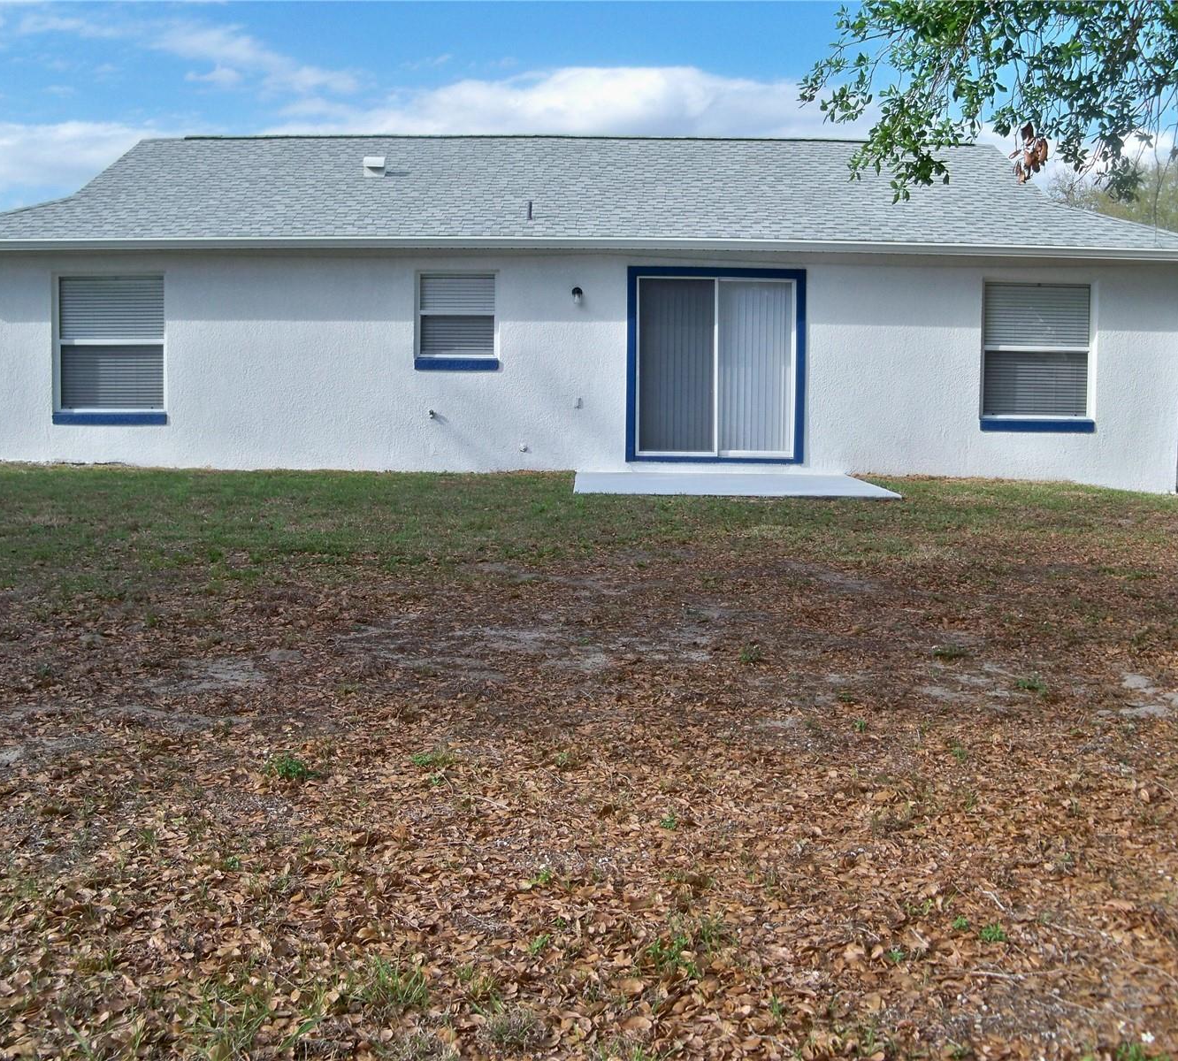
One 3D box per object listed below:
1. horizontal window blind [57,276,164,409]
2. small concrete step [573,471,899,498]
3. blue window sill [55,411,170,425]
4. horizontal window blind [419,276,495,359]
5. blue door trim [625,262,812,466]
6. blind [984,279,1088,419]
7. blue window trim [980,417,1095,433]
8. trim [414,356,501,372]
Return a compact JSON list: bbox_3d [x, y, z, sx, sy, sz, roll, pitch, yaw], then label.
[{"bbox_3d":[-5.396,-2.122,16.211,1.212,1.511,0.050,0,5,0],"label":"horizontal window blind"},{"bbox_3d":[1.381,-0.439,14.745,3.044,0.100,2.950,0,6,0],"label":"small concrete step"},{"bbox_3d":[-5.380,-1.261,16.149,1.279,0.149,0.140,0,5,0],"label":"blue window sill"},{"bbox_3d":[-1.487,-2.425,16.194,0.870,0.938,0.050,0,5,0],"label":"horizontal window blind"},{"bbox_3d":[1.429,-1.851,16.124,2.007,2.202,0.120,0,5,0],"label":"blue door trim"},{"bbox_3d":[5.072,-2.038,16.242,1.209,1.526,0.050,0,5,0],"label":"blind"},{"bbox_3d":[5.054,-1.182,16.180,1.295,0.161,0.140,0,5,0],"label":"blue window trim"},{"bbox_3d":[-1.475,-1.868,16.106,0.954,0.154,0.140,0,5,0],"label":"trim"}]

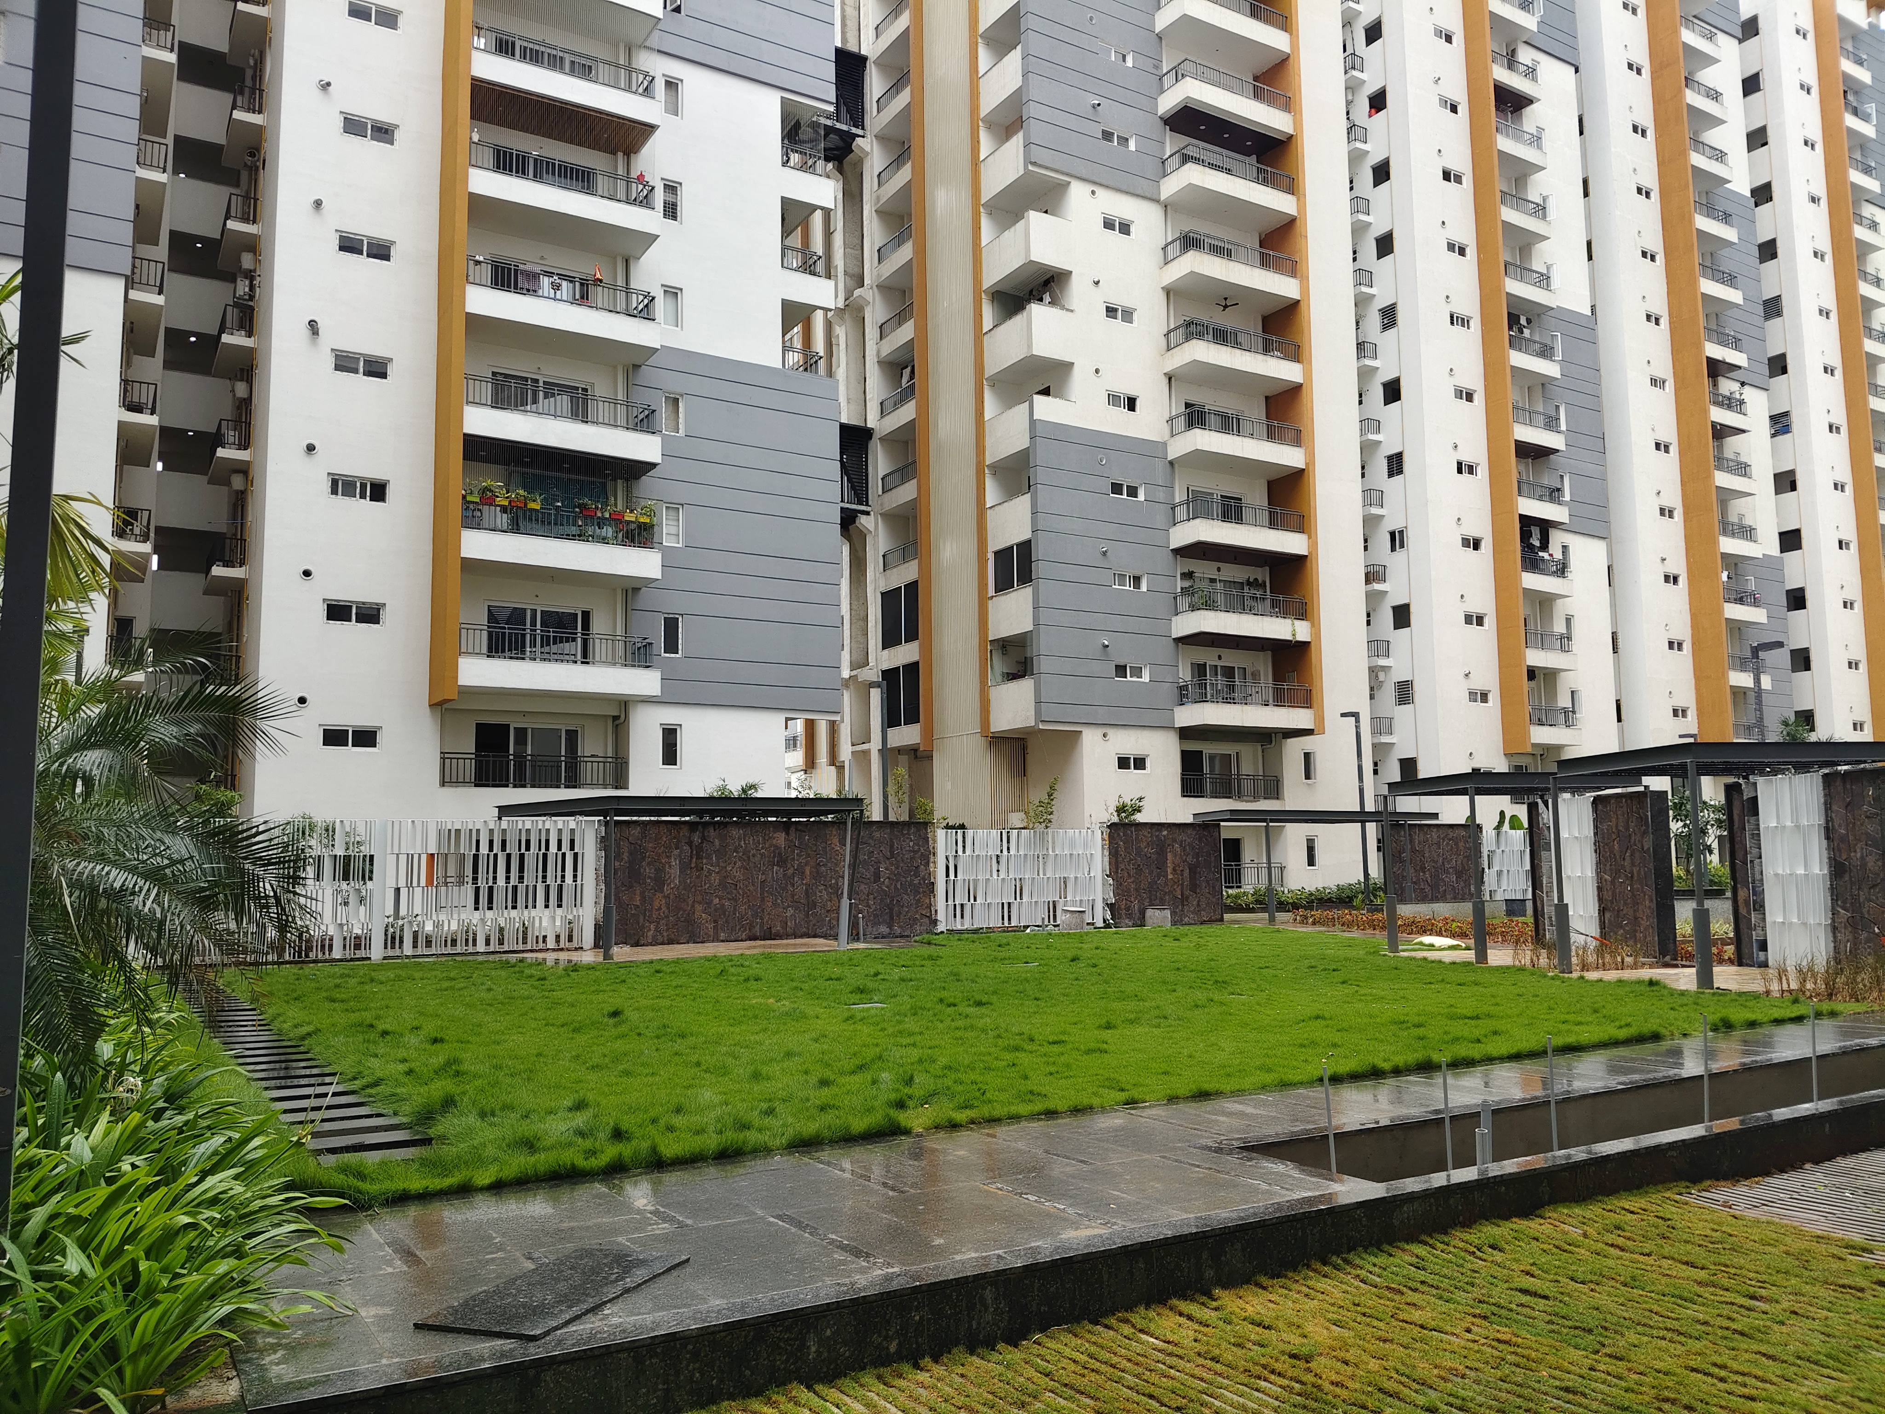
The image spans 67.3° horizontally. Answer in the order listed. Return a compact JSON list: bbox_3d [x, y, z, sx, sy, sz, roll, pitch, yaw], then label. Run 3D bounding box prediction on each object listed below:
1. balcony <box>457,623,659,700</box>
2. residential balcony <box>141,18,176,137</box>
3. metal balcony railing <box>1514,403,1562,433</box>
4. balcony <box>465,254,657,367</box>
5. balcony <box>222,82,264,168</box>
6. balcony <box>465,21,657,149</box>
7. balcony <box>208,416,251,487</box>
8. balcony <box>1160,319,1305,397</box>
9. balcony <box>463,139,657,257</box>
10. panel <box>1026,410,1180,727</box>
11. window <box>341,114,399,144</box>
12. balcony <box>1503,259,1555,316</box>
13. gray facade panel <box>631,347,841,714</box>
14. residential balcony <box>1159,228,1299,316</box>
[{"bbox_3d":[-9.729,-1.035,35.323,4.969,1.485,1.757,3,-7,-32],"label":"balcony"},{"bbox_3d":[-20.130,-15.968,36.136,0.776,0.970,4.181,3,-7,-32],"label":"residential balcony"},{"bbox_3d":[23.834,-11.615,57.641,3.182,0.797,0.697,3,-7,-32],"label":"metal balcony railing"},{"bbox_3d":[-9.743,-9.907,35.864,4.870,1.440,1.750,3,-7,-31],"label":"balcony"},{"bbox_3d":[-18.932,-15.687,38.396,0.788,0.985,2.788,3,-7,-32],"label":"balcony"},{"bbox_3d":[-9.892,-15.968,36.632,4.900,1.480,1.720,3,-8,-31],"label":"balcony"},{"bbox_3d":[-18.516,-6.606,36.857,0.800,1.060,2.900,3,-8,-31],"label":"balcony"},{"bbox_3d":[9.900,-11.894,48.342,5.000,1.480,1.720,3,-8,-31],"label":"balcony"},{"bbox_3d":[-9.919,-13.030,36.581,4.893,1.418,1.757,3,-7,-32],"label":"balcony"},{"bbox_3d":[5.194,-4.122,45.458,5.500,9.550,0.320,3,-8,-31],"label":"panel"},{"bbox_3d":[-14.194,-14.293,35.095,1.333,0.576,0.121,3,-7,-32],"label":"window"},{"bbox_3d":[23.414,-16.999,57.636,3.450,1.320,1.050,3,-7,-31],"label":"balcony"},{"bbox_3d":[-5.635,-4.872,39.435,6.166,9.863,0.212,3,-7,-32],"label":"gray facade panel"},{"bbox_3d":[9.864,-14.833,48.541,4.880,1.400,1.600,3,-7,-31],"label":"residential balcony"}]

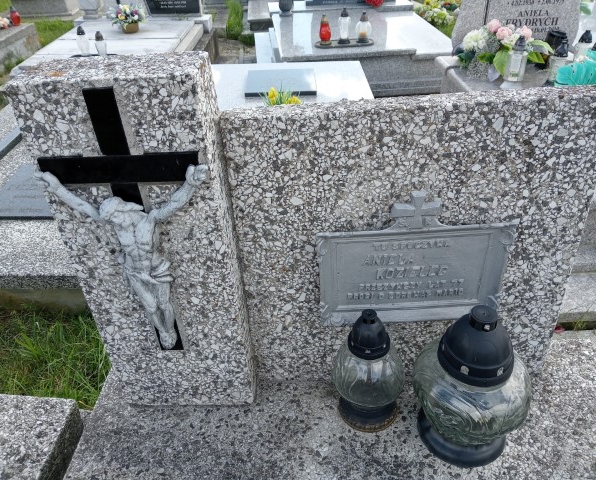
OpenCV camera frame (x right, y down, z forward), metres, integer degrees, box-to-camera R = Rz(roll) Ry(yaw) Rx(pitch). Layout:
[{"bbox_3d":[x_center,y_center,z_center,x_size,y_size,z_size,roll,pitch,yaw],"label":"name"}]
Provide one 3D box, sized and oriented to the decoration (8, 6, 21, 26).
[{"bbox_3d":[-2.934,-2.310,5.329,0.100,0.183,0.100,-1,34,3],"label":"decoration"}]

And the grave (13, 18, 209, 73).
[{"bbox_3d":[-1.444,-1.521,4.363,1.187,0.400,1.691,-4,34,-2],"label":"grave"}]

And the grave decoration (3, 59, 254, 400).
[{"bbox_3d":[-0.255,0.041,0.968,0.280,0.711,0.126,-3,34,3],"label":"grave decoration"}]

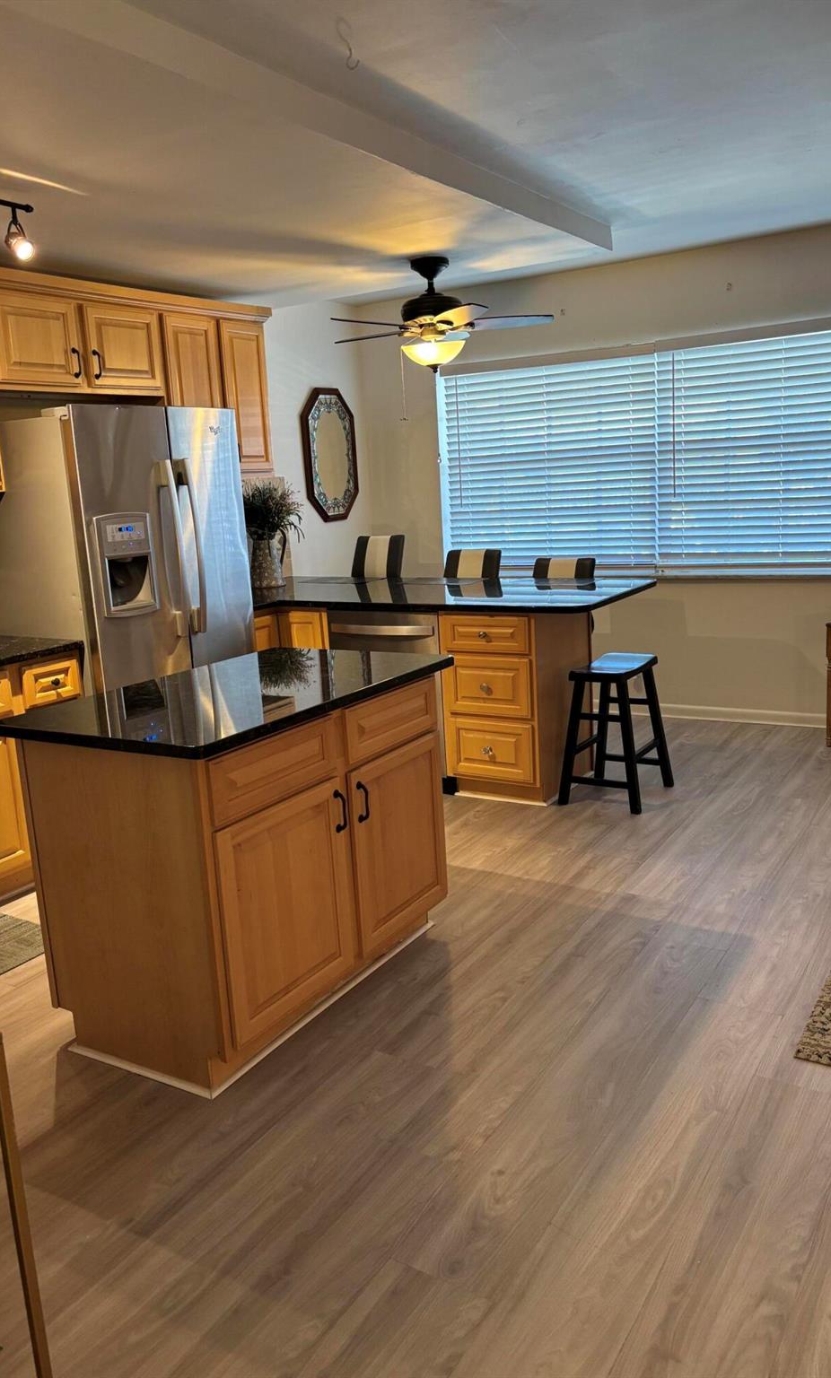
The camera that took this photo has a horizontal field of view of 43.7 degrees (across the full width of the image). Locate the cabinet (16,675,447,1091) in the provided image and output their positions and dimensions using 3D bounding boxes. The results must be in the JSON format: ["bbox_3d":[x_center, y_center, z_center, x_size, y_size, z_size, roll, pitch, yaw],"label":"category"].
[{"bbox_3d":[-0.477,0.420,3.114,0.747,0.874,1.167,4,14,31],"label":"cabinet"}]

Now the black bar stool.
[{"bbox_3d":[0.896,0.175,4.563,0.362,0.609,0.463,4,14,33],"label":"black bar stool"}]

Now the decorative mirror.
[{"bbox_3d":[-0.521,-1.462,6.484,0.030,0.815,0.535,4,14,33],"label":"decorative mirror"}]

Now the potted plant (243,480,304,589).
[{"bbox_3d":[-0.820,-0.861,5.770,0.352,0.596,0.362,-3,12,1],"label":"potted plant"}]

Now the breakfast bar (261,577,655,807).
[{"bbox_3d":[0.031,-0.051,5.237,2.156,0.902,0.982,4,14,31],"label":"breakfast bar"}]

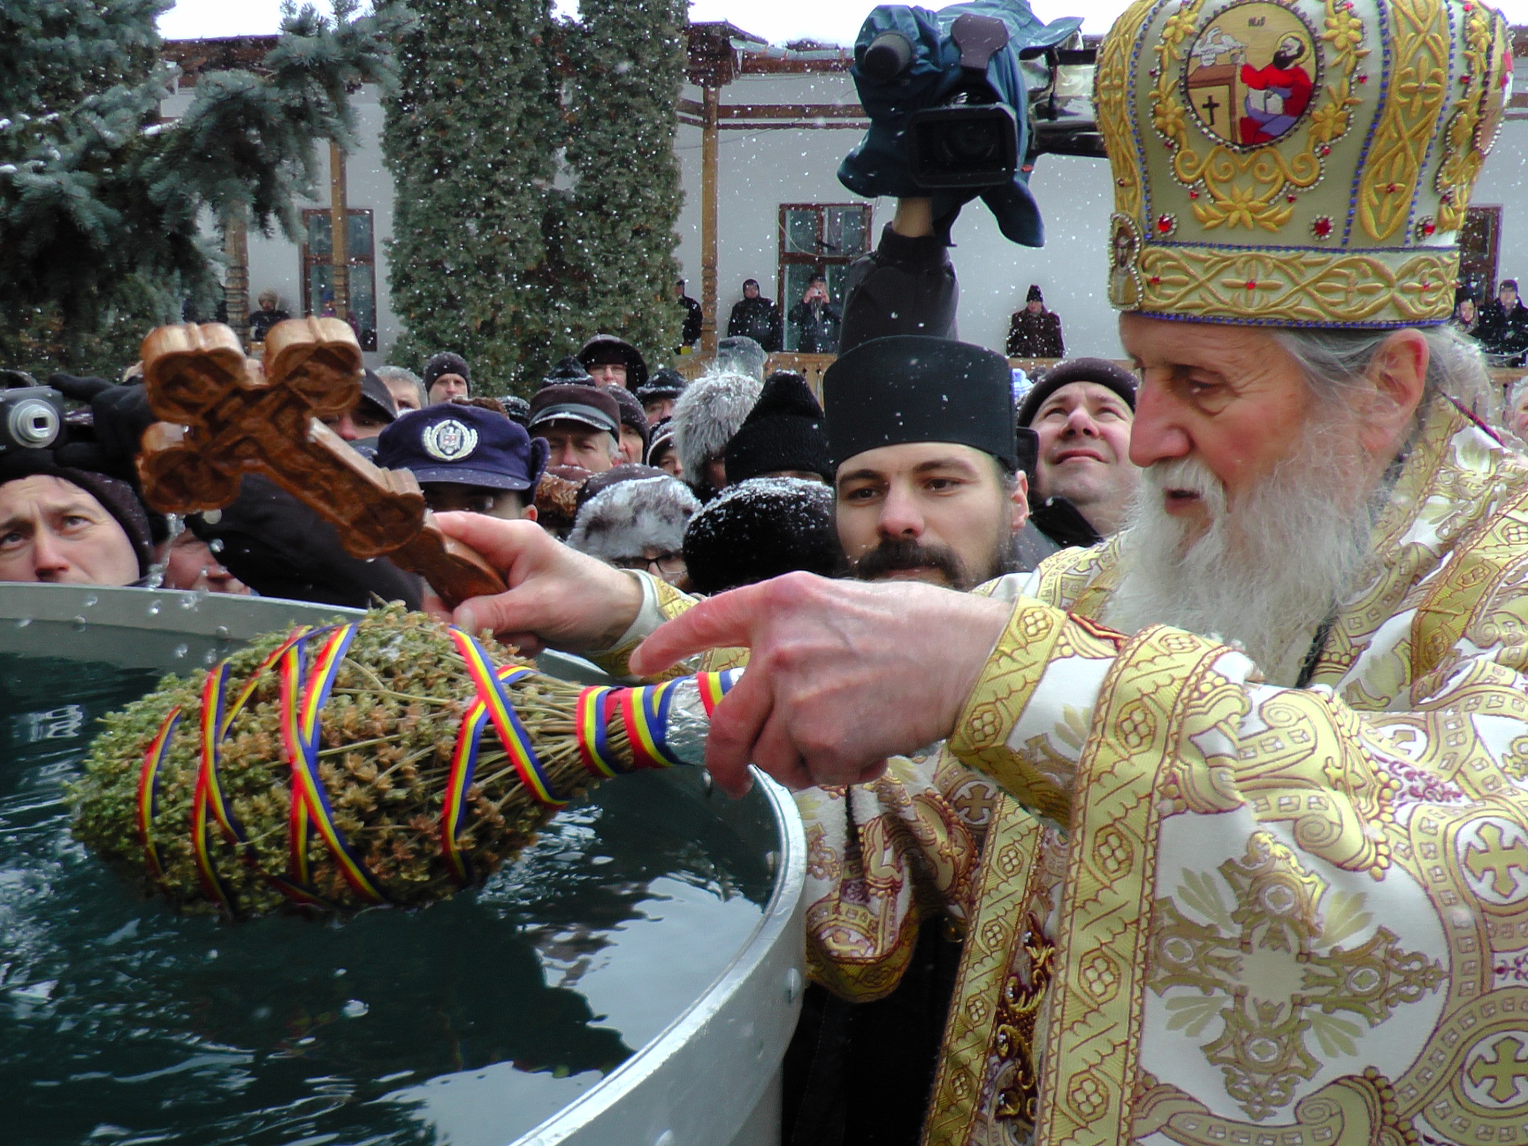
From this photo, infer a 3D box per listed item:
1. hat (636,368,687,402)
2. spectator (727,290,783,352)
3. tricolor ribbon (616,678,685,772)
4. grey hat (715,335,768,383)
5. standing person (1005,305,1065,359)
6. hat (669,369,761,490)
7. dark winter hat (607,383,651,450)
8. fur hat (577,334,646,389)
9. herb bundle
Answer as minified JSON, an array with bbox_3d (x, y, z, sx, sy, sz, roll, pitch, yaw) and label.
[{"bbox_3d":[-0.395,-0.736,6.300,0.225,0.150,0.250,0,8,-5],"label":"hat"},{"bbox_3d":[-0.137,-2.332,17.420,0.600,1.720,0.380,2,8,6],"label":"spectator"},{"bbox_3d":[-0.060,0.079,0.835,0.036,0.045,0.042,6,0,0],"label":"tricolor ribbon"},{"bbox_3d":[-0.086,-0.831,6.200,0.200,0.190,0.230,-1,8,-17],"label":"grey hat"},{"bbox_3d":[2.840,-2.151,16.822,0.600,1.750,0.380,2,8,10],"label":"standing person"},{"bbox_3d":[-0.110,-0.365,4.000,0.250,0.270,0.270,1,8,0],"label":"hat"},{"bbox_3d":[-0.436,-0.454,4.700,0.205,0.190,0.240,1,8,0],"label":"dark winter hat"},{"bbox_3d":[-0.532,-0.743,5.600,0.250,0.200,0.260,1,8,3],"label":"fur hat"},{"bbox_3d":[-0.204,0.098,0.830,0.330,0.155,0.155,-6,0,0],"label":"herb bundle"}]

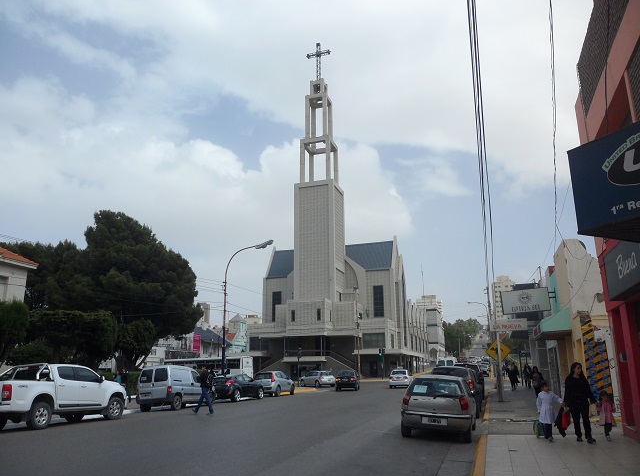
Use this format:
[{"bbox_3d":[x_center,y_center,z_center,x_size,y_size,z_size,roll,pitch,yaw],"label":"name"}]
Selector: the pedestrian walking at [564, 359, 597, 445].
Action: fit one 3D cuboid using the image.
[{"bbox_3d":[5.546,3.461,10.600,0.550,1.620,0.380,3,-15,-15],"label":"pedestrian walking"}]

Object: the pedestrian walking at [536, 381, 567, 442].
[{"bbox_3d":[4.939,3.712,10.717,0.480,1.200,0.360,2,-14,-8],"label":"pedestrian walking"}]

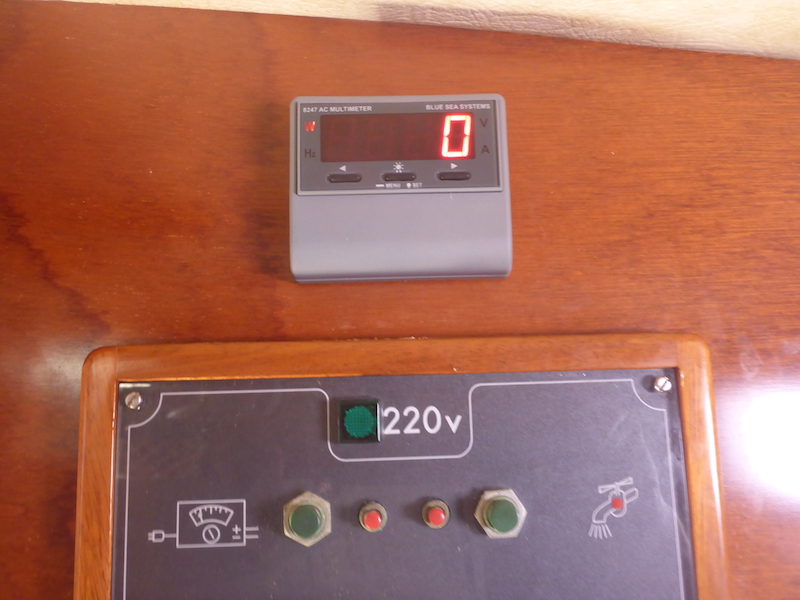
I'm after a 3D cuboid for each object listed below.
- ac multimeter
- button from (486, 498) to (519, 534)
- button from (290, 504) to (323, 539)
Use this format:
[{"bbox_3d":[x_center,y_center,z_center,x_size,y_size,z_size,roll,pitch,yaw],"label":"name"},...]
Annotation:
[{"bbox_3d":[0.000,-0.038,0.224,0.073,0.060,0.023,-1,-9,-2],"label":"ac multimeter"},{"bbox_3d":[0.033,0.070,0.208,0.010,0.010,0.006,-1,-9,-2],"label":"button"},{"bbox_3d":[-0.031,0.072,0.210,0.010,0.010,0.006,-1,-7,-1],"label":"button"}]

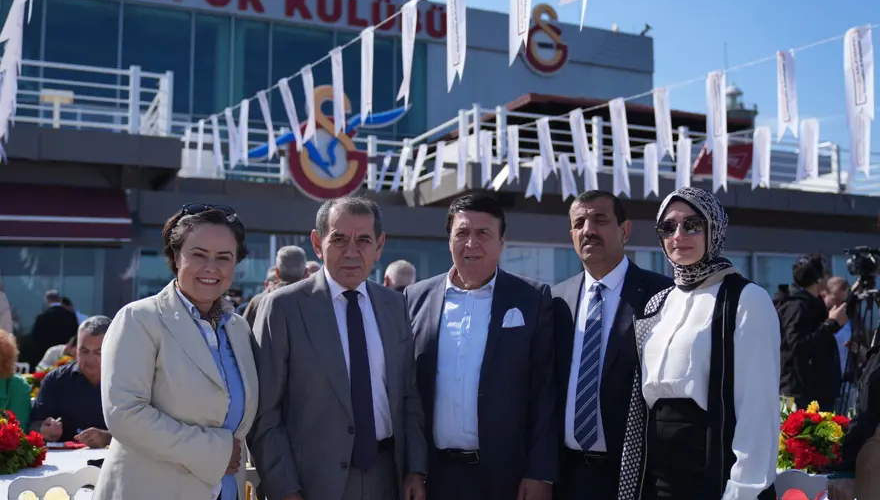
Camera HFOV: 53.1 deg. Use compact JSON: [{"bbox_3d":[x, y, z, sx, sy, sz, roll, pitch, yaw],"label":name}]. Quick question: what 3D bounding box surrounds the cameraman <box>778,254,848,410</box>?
[{"bbox_3d":[2.275,0.874,5.400,0.460,1.730,0.500,3,-4,-33],"label":"cameraman"}]

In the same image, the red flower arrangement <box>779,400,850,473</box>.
[{"bbox_3d":[1.461,0.725,3.450,0.330,0.280,0.330,1,-3,0],"label":"red flower arrangement"}]

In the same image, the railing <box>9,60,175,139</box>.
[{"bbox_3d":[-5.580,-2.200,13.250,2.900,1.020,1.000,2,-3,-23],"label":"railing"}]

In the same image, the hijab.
[{"bbox_3d":[0.692,-0.034,2.400,0.210,0.285,0.250,-1,-4,27],"label":"hijab"}]

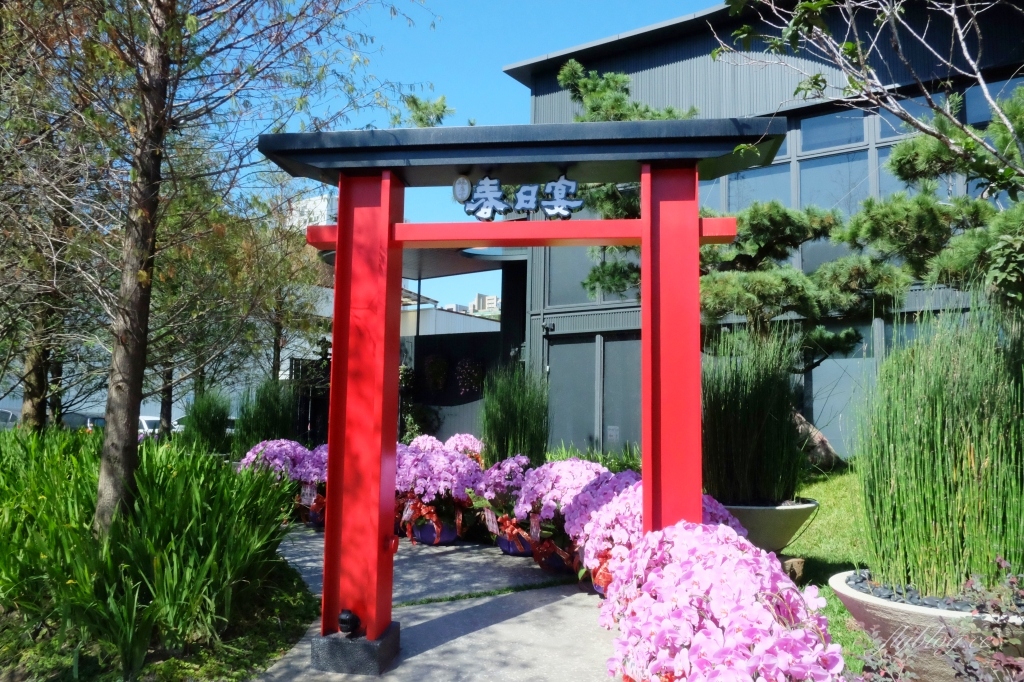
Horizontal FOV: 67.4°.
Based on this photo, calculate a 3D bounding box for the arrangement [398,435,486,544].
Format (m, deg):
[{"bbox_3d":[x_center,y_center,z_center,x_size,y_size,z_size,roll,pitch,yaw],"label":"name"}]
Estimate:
[{"bbox_3d":[-0.828,1.702,8.650,0.950,1.130,0.900,1,-6,0],"label":"arrangement"}]

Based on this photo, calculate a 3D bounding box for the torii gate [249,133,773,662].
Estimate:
[{"bbox_3d":[0.012,0.325,4.490,3.040,3.070,0.510,0,-6,7],"label":"torii gate"}]

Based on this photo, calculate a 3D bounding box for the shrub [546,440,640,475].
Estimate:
[{"bbox_3d":[1.343,1.942,12.500,1.600,0.540,0.600,-3,-7,34],"label":"shrub"}]

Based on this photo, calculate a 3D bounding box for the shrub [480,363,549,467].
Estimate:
[{"bbox_3d":[0.035,1.139,10.700,0.900,1.590,0.900,1,-6,0],"label":"shrub"}]

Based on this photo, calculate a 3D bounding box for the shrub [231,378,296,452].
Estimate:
[{"bbox_3d":[-3.917,1.355,12.200,1.000,1.450,1.000,1,-6,0],"label":"shrub"}]

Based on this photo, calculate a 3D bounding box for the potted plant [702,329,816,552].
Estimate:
[{"bbox_3d":[2.418,0.991,7.442,1.070,2.181,1.070,-1,-6,18],"label":"potted plant"}]

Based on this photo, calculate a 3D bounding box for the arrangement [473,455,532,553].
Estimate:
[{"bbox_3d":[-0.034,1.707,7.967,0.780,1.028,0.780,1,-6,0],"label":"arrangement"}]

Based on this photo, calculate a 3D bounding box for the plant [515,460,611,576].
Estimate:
[{"bbox_3d":[0.461,1.641,7.221,0.880,1.023,0.880,1,-6,0],"label":"plant"}]

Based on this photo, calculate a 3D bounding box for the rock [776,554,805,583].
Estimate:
[{"bbox_3d":[2.534,2.057,6.954,0.260,0.205,0.220,1,-6,0],"label":"rock"}]

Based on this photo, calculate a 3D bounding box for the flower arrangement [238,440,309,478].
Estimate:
[{"bbox_3d":[-3.094,1.829,10.000,0.930,1.090,0.900,2,-6,-14],"label":"flower arrangement"}]

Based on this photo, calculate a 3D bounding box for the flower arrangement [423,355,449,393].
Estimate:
[{"bbox_3d":[-1.900,0.807,19.064,0.640,0.900,0.350,-3,-7,34],"label":"flower arrangement"}]

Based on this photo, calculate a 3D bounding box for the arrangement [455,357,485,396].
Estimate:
[{"bbox_3d":[-1.025,0.856,18.508,0.720,0.920,0.350,-3,-7,34],"label":"arrangement"}]

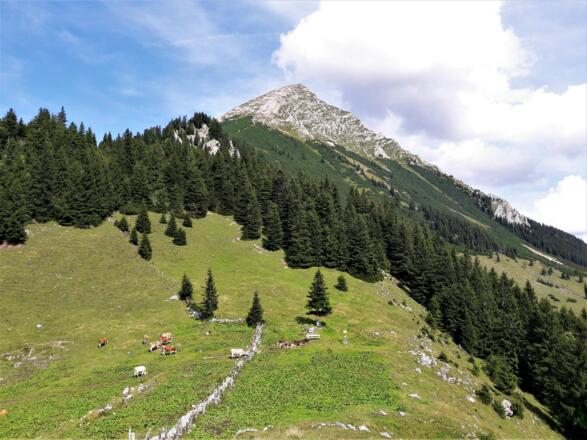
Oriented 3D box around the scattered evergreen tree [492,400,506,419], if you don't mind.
[{"bbox_3d":[22.972,21.158,53.000,1.507,2.010,1.507,0,-3,0],"label":"scattered evergreen tree"}]

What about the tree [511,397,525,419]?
[{"bbox_3d":[26.900,22.540,57.000,1.680,2.700,1.680,0,0,0],"label":"tree"}]

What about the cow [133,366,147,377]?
[{"bbox_3d":[-19.376,19.174,60.000,2.100,1.380,0.750,3,-4,-41],"label":"cow"}]

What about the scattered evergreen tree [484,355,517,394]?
[{"bbox_3d":[27.510,20.540,63.000,4.180,5.240,4.180,0,0,0],"label":"scattered evergreen tree"}]

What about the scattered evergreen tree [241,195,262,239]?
[{"bbox_3d":[-11.370,-0.550,130.000,5.750,12.320,5.750,0,0,0],"label":"scattered evergreen tree"}]

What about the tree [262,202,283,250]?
[{"bbox_3d":[-5.595,1.820,128.000,5.528,13.078,5.528,0,-3,0],"label":"tree"}]

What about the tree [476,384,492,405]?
[{"bbox_3d":[22.532,20.645,56.000,1.888,2.359,1.888,0,-3,0],"label":"tree"}]

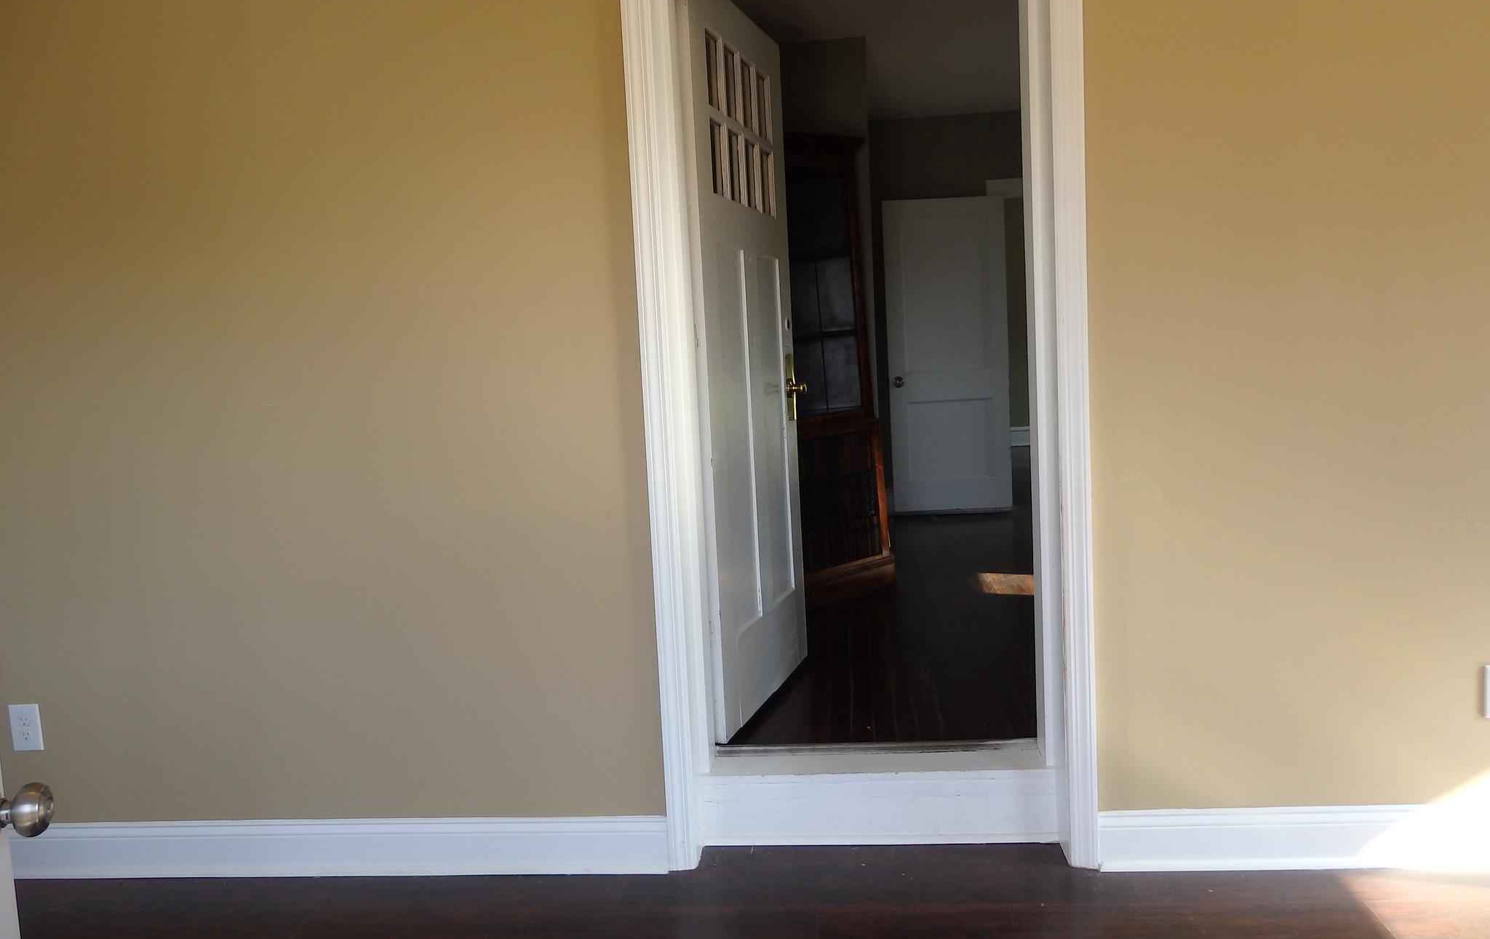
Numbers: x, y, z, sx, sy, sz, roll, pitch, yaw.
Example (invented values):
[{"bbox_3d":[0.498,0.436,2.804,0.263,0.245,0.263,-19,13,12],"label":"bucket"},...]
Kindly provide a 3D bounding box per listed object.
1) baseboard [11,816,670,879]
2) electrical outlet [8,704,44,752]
[{"bbox_3d":[-1.055,0.955,2.722,1.736,0.146,0.020,-2,6,5],"label":"baseboard"},{"bbox_3d":[-1.840,0.661,2.761,0.080,0.121,0.010,-2,6,5],"label":"electrical outlet"}]

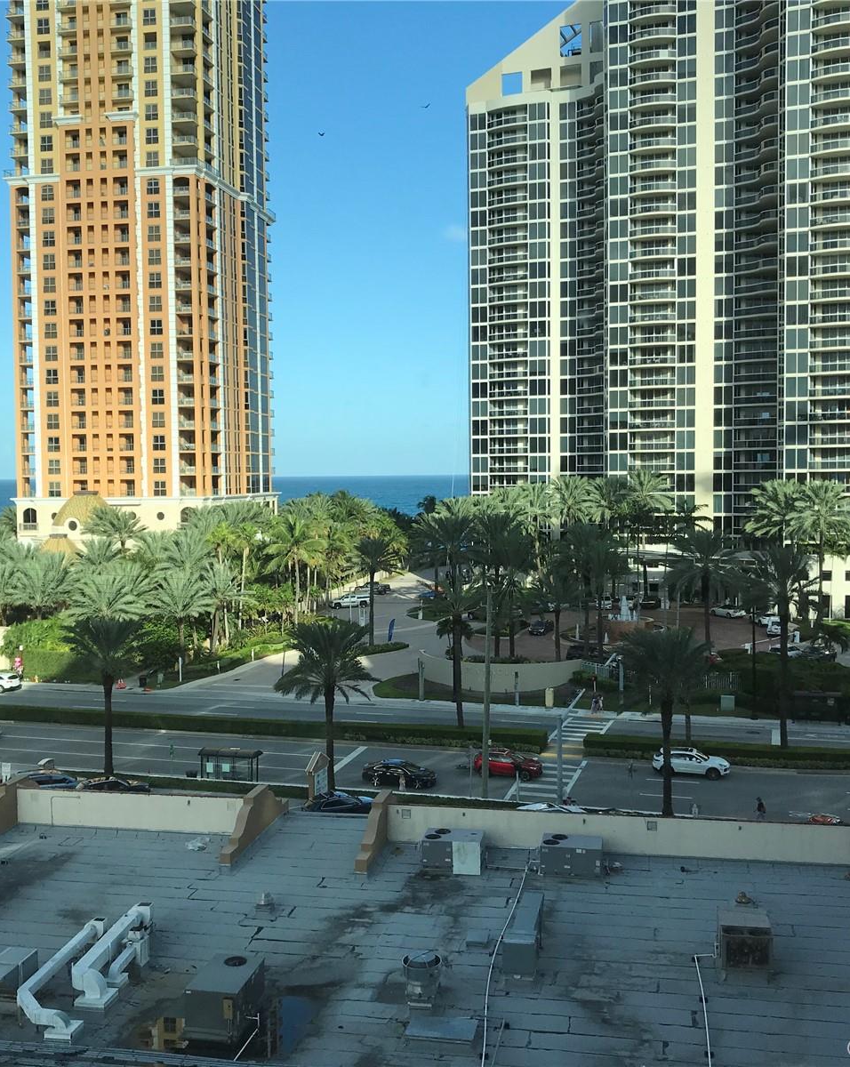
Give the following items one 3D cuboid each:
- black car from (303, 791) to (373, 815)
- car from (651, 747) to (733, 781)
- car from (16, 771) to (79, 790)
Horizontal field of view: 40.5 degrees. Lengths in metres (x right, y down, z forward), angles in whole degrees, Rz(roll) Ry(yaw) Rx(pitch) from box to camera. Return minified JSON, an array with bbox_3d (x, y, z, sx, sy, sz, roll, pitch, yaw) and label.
[{"bbox_3d":[-4.299,15.547,64.828,4.700,1.550,1.860,-2,3,-29],"label":"black car"},{"bbox_3d":[17.337,14.812,74.571,4.870,1.680,1.960,0,3,16],"label":"car"},{"bbox_3d":[-24.147,15.742,71.805,4.600,1.500,1.850,0,3,13],"label":"car"}]

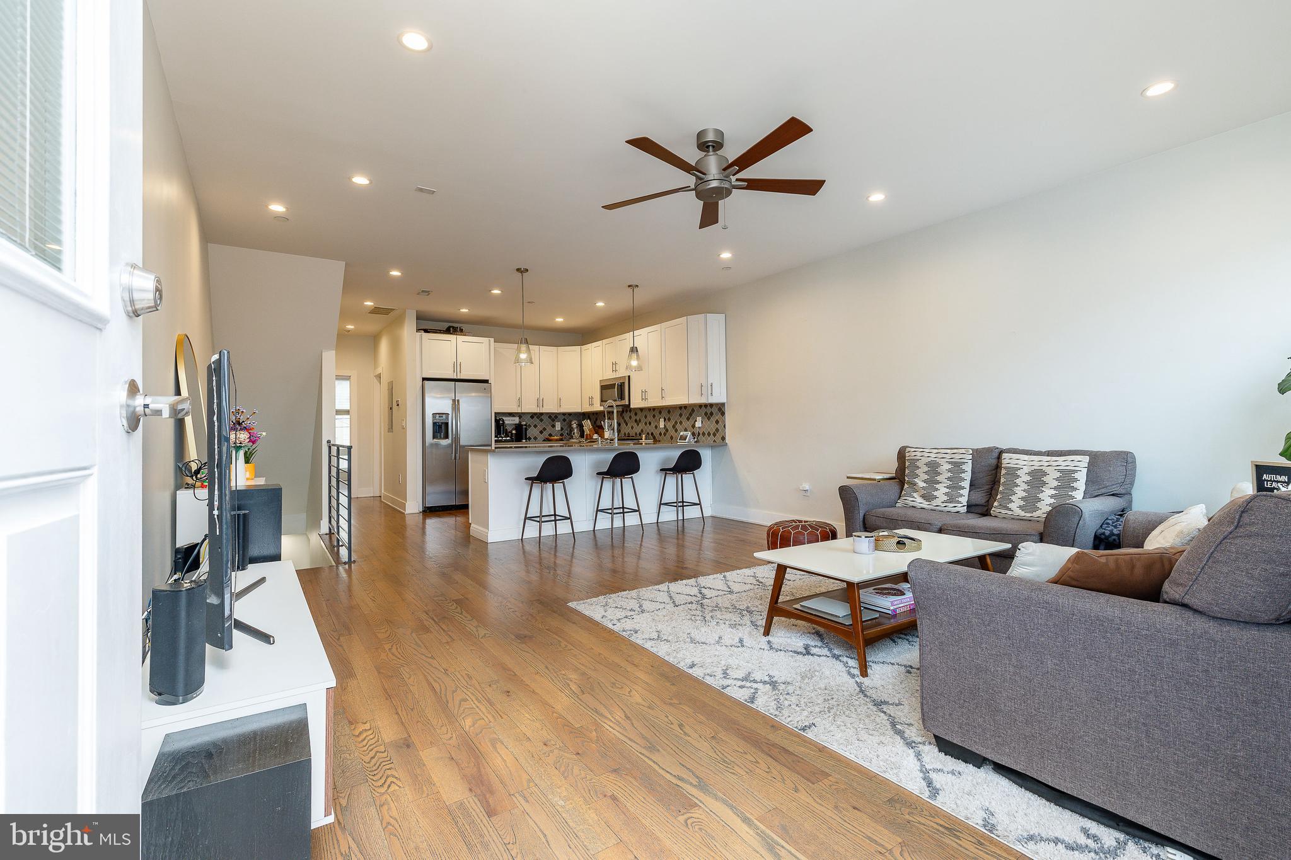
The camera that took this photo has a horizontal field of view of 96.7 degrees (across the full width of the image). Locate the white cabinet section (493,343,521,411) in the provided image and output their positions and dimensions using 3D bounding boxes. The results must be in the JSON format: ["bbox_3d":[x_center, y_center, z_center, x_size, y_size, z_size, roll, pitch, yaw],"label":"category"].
[{"bbox_3d":[-2.212,-0.791,8.816,0.508,1.049,0.330,0,0,-34],"label":"white cabinet section"}]

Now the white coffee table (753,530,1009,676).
[{"bbox_3d":[1.199,0.807,2.871,1.220,0.405,0.610,0,-1,-32],"label":"white coffee table"}]

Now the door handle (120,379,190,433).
[{"bbox_3d":[-0.585,-0.030,0.681,0.058,0.067,0.138,0,-1,-34],"label":"door handle"}]

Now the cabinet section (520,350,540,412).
[{"bbox_3d":[-1.876,-0.793,9.043,0.303,1.049,0.330,0,0,-34],"label":"cabinet section"}]

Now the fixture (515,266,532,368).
[{"bbox_3d":[-1.260,-1.166,5.905,0.190,0.992,0.190,0,-1,-35],"label":"fixture"}]

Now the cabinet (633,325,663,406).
[{"bbox_3d":[0.140,-0.826,7.752,0.340,1.050,0.760,0,-1,-34],"label":"cabinet"}]

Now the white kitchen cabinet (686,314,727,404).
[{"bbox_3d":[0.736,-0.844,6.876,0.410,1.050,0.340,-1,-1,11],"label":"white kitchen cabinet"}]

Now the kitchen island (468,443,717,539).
[{"bbox_3d":[-0.468,0.622,6.427,2.830,0.910,0.940,0,-1,-34],"label":"kitchen island"}]

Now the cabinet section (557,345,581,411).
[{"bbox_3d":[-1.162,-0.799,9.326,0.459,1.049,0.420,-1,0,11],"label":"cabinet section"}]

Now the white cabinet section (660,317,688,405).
[{"bbox_3d":[0.495,-0.833,7.155,0.330,1.049,0.546,0,0,-34],"label":"white cabinet section"}]

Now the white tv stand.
[{"bbox_3d":[-1.363,0.827,1.926,0.388,0.443,1.593,0,-1,-35],"label":"white tv stand"}]

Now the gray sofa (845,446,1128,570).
[{"bbox_3d":[2.276,0.577,3.959,0.900,0.880,1.560,0,-1,-34],"label":"gray sofa"}]

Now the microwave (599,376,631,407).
[{"bbox_3d":[-0.292,-0.537,8.319,0.410,0.420,0.765,0,-1,-35],"label":"microwave"}]

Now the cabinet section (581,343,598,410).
[{"bbox_3d":[-0.681,-0.807,8.897,0.330,1.049,0.660,0,0,-34],"label":"cabinet section"}]

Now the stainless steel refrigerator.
[{"bbox_3d":[-2.759,0.232,8.182,0.915,1.772,0.770,0,-1,-35],"label":"stainless steel refrigerator"}]

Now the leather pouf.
[{"bbox_3d":[1.238,0.865,4.532,0.550,0.340,0.550,0,-1,-34],"label":"leather pouf"}]

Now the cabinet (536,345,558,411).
[{"bbox_3d":[-1.638,-0.802,9.297,0.340,1.050,0.330,0,-1,-35],"label":"cabinet"}]

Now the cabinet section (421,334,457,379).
[{"bbox_3d":[-2.967,-0.999,8.071,0.455,0.594,0.600,0,0,-34],"label":"cabinet section"}]

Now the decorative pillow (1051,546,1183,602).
[{"bbox_3d":[1.493,0.484,1.721,0.430,0.140,0.400,-1,29,22],"label":"decorative pillow"}]

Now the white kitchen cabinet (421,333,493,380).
[{"bbox_3d":[-2.781,-1.016,8.311,0.980,0.600,0.610,0,-1,-35],"label":"white kitchen cabinet"}]

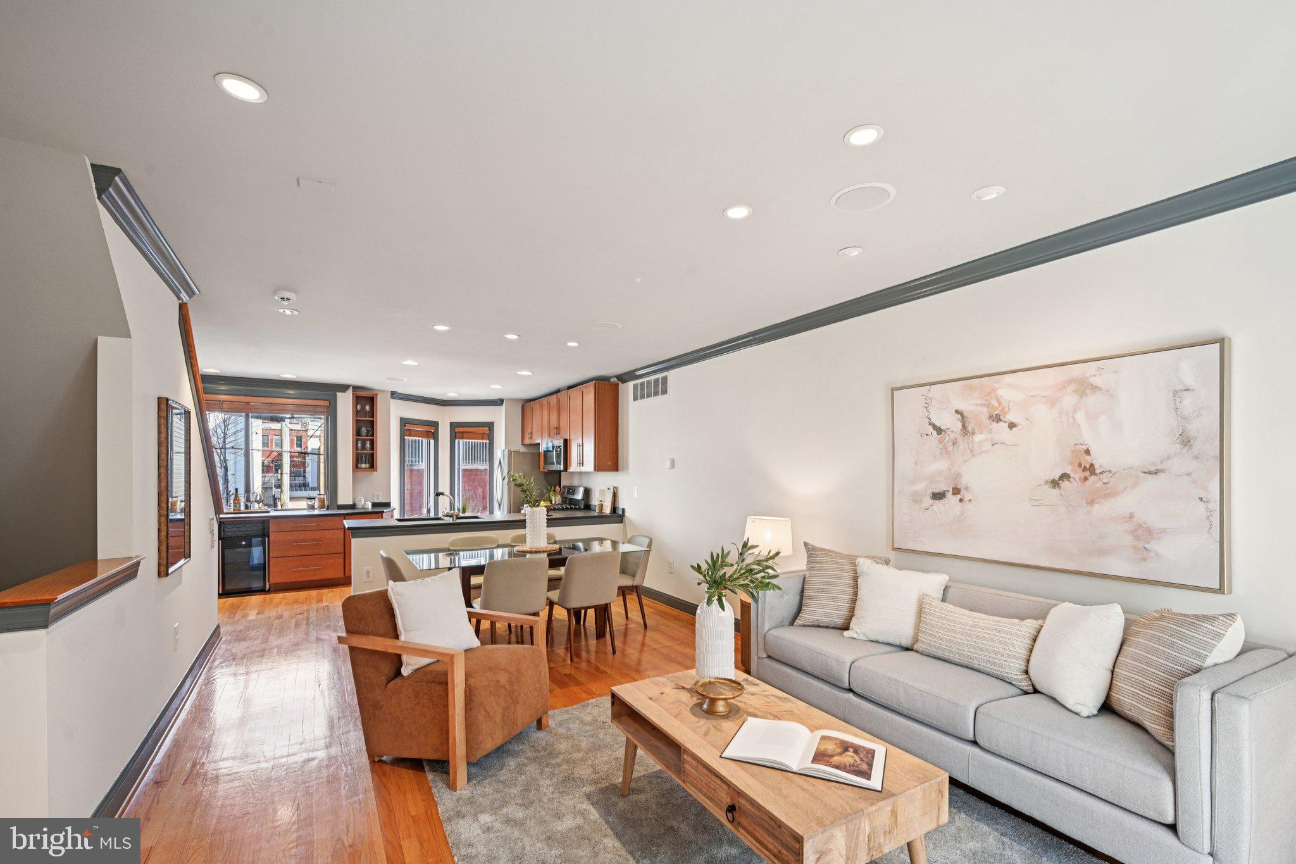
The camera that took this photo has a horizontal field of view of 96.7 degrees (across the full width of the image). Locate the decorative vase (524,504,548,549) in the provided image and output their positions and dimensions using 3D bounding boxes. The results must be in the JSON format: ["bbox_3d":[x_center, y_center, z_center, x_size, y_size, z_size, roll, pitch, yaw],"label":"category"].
[{"bbox_3d":[-0.936,0.800,4.850,0.182,0.345,0.182,1,-3,-29],"label":"decorative vase"}]

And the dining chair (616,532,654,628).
[{"bbox_3d":[-0.300,1.374,5.237,0.560,0.820,0.480,2,-4,-31],"label":"dining chair"}]

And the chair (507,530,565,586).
[{"bbox_3d":[-0.989,1.387,5.429,0.480,0.810,0.560,2,-4,-31],"label":"chair"}]

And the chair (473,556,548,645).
[{"bbox_3d":[-1.047,1.309,4.291,0.480,0.810,0.560,2,-4,-31],"label":"chair"}]

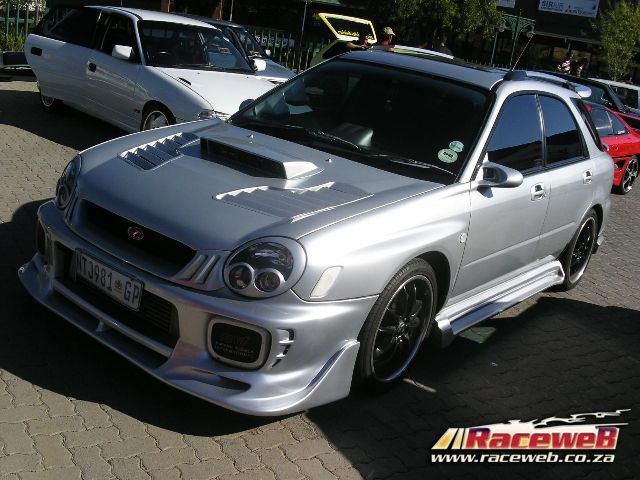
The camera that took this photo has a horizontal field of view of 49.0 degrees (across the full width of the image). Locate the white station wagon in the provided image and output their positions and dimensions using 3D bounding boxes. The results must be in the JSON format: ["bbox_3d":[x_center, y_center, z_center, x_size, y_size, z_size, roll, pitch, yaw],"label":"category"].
[{"bbox_3d":[-1.856,-1.942,8.354,1.710,1.410,4.100,-8,23,-44],"label":"white station wagon"}]

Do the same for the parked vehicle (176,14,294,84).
[{"bbox_3d":[-1.970,-2.950,11.650,1.690,1.400,4.250,-8,23,-44],"label":"parked vehicle"}]

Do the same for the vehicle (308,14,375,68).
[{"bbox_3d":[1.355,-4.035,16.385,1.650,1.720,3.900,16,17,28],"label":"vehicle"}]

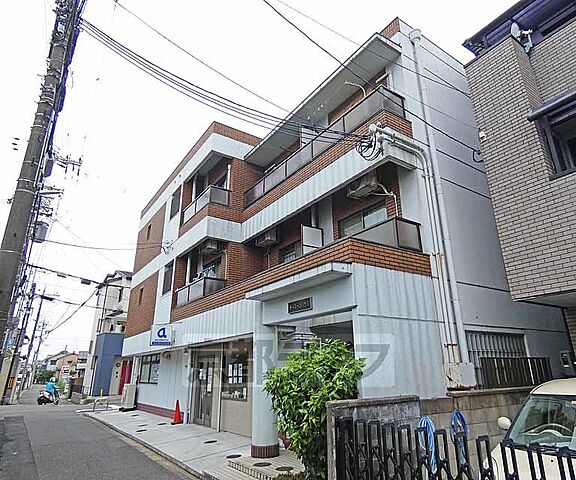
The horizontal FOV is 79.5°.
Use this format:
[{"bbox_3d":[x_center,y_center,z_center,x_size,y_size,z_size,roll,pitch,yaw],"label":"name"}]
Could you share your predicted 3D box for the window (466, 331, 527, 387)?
[{"bbox_3d":[4.157,2.323,6.712,2.153,0.988,0.125,12,-24,-34],"label":"window"}]

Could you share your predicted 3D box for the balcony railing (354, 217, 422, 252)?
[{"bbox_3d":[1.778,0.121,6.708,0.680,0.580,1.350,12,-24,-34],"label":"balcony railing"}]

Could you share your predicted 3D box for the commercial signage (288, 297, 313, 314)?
[{"bbox_3d":[0.201,1.191,6.201,0.052,0.177,0.666,12,-24,-34],"label":"commercial signage"}]

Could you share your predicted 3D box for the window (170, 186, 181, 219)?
[{"bbox_3d":[-4.285,-1.389,13.318,0.125,0.998,1.040,12,-24,-34],"label":"window"}]

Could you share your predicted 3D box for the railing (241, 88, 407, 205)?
[{"bbox_3d":[0.553,-1.981,9.182,0.700,0.580,5.500,12,-24,-34],"label":"railing"}]

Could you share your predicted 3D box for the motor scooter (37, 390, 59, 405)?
[{"bbox_3d":[-12.633,8.171,18.401,0.650,1.030,1.650,0,-19,-4],"label":"motor scooter"}]

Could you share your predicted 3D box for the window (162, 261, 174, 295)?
[{"bbox_3d":[-4.316,1.350,12.564,0.125,0.998,0.967,12,-24,-34],"label":"window"}]

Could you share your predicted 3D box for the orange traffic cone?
[{"bbox_3d":[-3.134,4.863,9.909,0.340,0.680,0.340,12,-24,-34],"label":"orange traffic cone"}]

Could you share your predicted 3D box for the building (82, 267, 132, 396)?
[{"bbox_3d":[-11.061,6.939,26.155,5.824,8.372,5.720,12,-24,-34],"label":"building"}]

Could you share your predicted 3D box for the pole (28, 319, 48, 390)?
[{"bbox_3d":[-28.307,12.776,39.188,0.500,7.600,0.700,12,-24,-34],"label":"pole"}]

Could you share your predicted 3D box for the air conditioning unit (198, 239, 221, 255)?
[{"bbox_3d":[-2.601,0.152,11.329,0.310,0.550,0.780,12,-24,-34],"label":"air conditioning unit"}]

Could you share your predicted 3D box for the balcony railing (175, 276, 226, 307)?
[{"bbox_3d":[-2.775,1.705,10.850,0.660,0.570,2.400,12,-24,-34],"label":"balcony railing"}]

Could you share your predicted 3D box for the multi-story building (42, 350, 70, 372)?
[{"bbox_3d":[-42.377,23.358,64.000,7.200,6.400,7.200,12,-24,-34],"label":"multi-story building"}]

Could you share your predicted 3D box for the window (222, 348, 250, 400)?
[{"bbox_3d":[-1.443,3.656,9.526,0.100,1.420,1.480,13,-24,-34],"label":"window"}]

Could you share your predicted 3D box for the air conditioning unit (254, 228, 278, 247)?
[{"bbox_3d":[-0.742,-0.113,10.694,0.310,0.550,0.780,12,-24,-34],"label":"air conditioning unit"}]

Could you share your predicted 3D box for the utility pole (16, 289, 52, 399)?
[{"bbox_3d":[-17.467,7.072,24.074,0.850,7.400,0.400,13,-24,-34],"label":"utility pole"}]

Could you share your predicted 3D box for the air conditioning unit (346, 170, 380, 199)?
[{"bbox_3d":[1.669,-1.277,7.477,0.312,0.562,0.801,12,-24,-34],"label":"air conditioning unit"}]

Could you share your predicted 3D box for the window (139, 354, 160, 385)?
[{"bbox_3d":[-5.418,5.053,13.613,0.120,1.100,2.500,12,-24,-34],"label":"window"}]

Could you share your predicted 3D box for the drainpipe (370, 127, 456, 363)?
[{"bbox_3d":[2.333,-0.079,6.230,1.550,4.200,0.250,13,-24,-34],"label":"drainpipe"}]

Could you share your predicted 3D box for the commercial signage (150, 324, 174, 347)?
[{"bbox_3d":[-3.884,2.933,10.659,0.624,0.634,0.125,12,-24,-34],"label":"commercial signage"}]

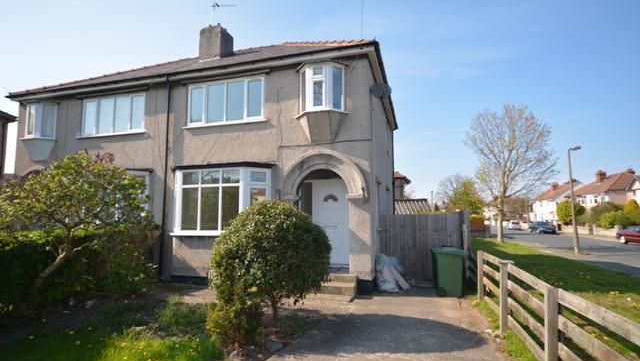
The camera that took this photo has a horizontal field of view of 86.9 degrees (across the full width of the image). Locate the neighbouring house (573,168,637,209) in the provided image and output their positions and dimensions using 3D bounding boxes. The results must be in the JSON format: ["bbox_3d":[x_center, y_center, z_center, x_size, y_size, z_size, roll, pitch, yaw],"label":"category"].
[{"bbox_3d":[49.405,2.779,55.540,7.800,9.200,11.900,-2,-6,16],"label":"neighbouring house"}]

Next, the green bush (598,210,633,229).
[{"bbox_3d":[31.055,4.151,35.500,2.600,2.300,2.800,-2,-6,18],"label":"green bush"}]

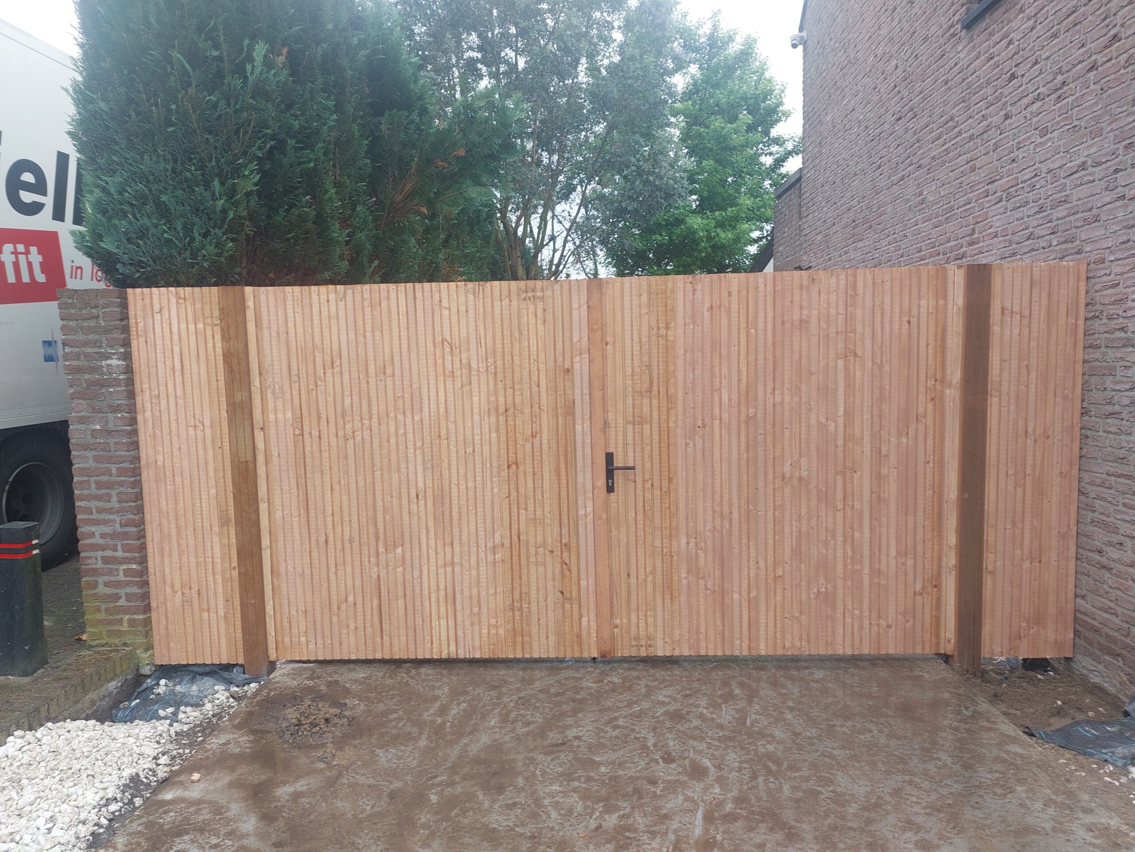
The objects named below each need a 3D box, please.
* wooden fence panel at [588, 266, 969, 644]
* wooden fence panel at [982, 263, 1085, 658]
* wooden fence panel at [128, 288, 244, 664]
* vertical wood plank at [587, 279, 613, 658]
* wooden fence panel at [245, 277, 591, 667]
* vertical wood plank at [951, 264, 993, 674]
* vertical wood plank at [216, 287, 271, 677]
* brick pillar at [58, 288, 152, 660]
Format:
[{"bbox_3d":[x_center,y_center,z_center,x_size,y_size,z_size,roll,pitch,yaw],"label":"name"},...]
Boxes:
[{"bbox_3d":[1.061,0.212,3.992,1.775,1.948,0.060,-1,6,2],"label":"wooden fence panel"},{"bbox_3d":[2.275,0.188,3.886,0.470,1.950,0.060,-1,6,2],"label":"wooden fence panel"},{"bbox_3d":[-1.938,0.279,4.062,0.485,1.951,0.060,-1,6,2],"label":"wooden fence panel"},{"bbox_3d":[0.166,0.235,3.989,0.074,1.940,0.030,-1,6,2],"label":"vertical wood plank"},{"bbox_3d":[-0.719,0.253,4.066,1.700,1.953,0.060,-1,6,2],"label":"wooden fence panel"},{"bbox_3d":[1.981,0.230,3.892,0.120,2.012,0.120,-1,6,2],"label":"vertical wood plank"},{"bbox_3d":[-1.634,0.299,4.042,0.122,1.997,0.120,-1,6,2],"label":"vertical wood plank"},{"bbox_3d":[-2.328,0.266,4.122,0.310,1.915,0.310,-1,6,2],"label":"brick pillar"}]

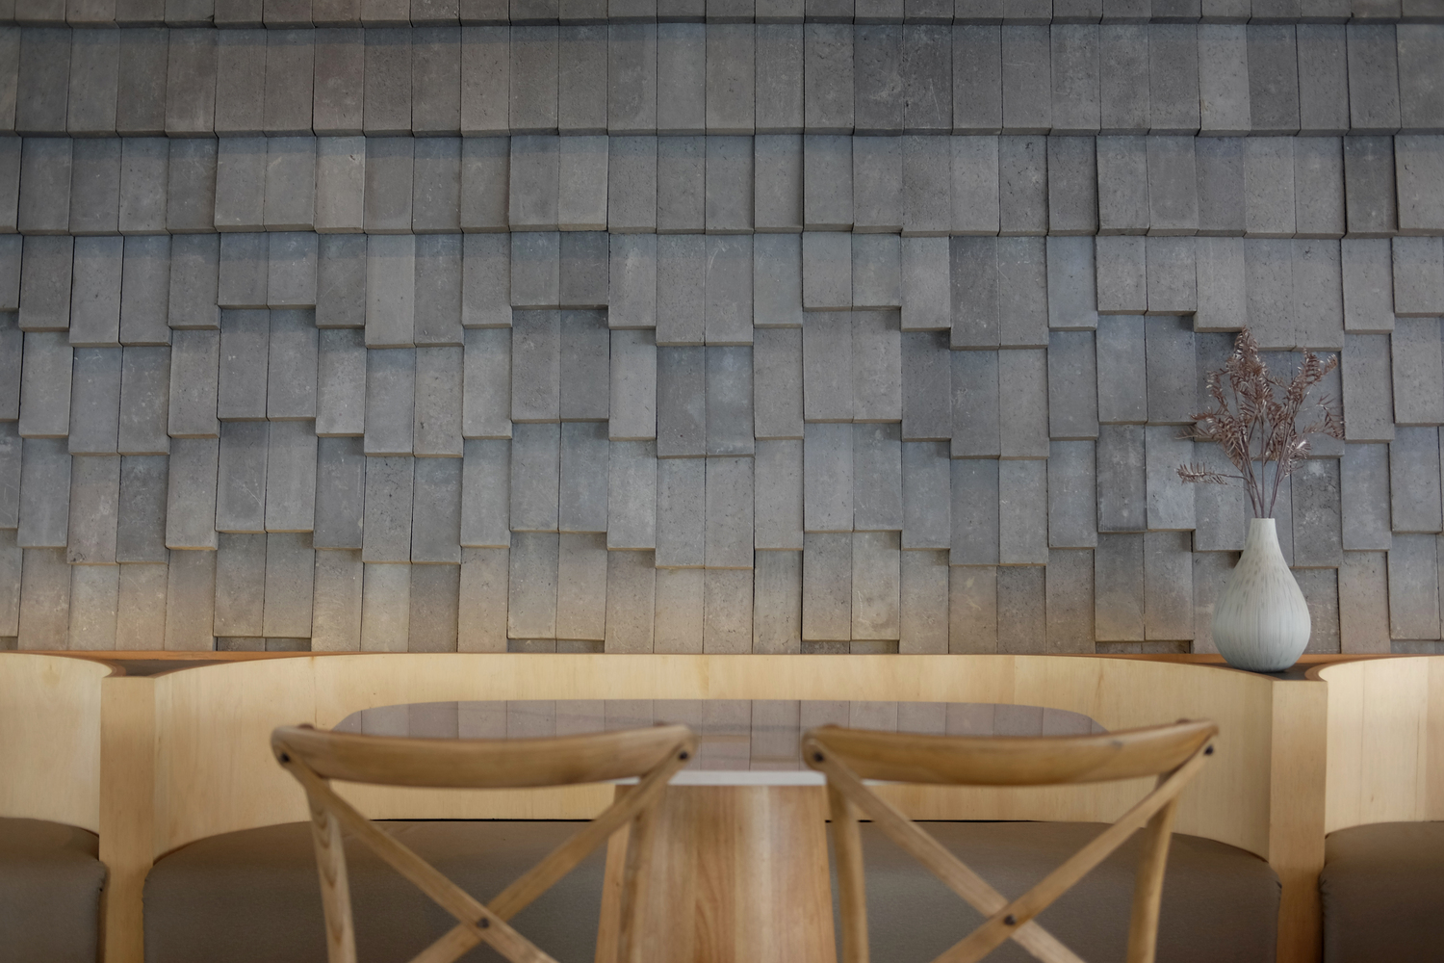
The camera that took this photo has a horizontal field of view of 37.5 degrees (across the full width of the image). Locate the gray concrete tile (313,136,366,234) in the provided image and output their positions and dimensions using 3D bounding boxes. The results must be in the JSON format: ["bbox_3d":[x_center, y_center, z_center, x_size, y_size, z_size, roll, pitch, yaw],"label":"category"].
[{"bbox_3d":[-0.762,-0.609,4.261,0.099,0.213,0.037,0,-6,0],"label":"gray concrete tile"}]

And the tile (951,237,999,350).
[{"bbox_3d":[0.514,-0.394,4.358,0.099,0.230,0.043,0,-7,1],"label":"tile"}]

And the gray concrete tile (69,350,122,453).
[{"bbox_3d":[-1.227,-0.160,4.181,0.096,0.215,0.040,0,-7,0],"label":"gray concrete tile"}]

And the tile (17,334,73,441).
[{"bbox_3d":[-1.375,-0.209,4.357,0.099,0.240,0.042,0,-9,0],"label":"tile"}]

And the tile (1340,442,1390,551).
[{"bbox_3d":[1.283,0.026,4.261,0.099,0.225,0.037,0,-6,0],"label":"tile"}]

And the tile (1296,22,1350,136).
[{"bbox_3d":[1.171,-0.784,4.159,0.095,0.215,0.043,0,-9,0],"label":"tile"}]

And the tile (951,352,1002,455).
[{"bbox_3d":[0.519,-0.162,4.380,0.100,0.222,0.044,0,-6,0],"label":"tile"}]

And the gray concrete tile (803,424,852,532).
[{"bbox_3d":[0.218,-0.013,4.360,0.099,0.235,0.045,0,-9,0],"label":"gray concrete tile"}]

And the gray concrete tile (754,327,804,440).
[{"bbox_3d":[0.112,-0.189,4.179,0.095,0.215,0.043,0,-9,0],"label":"gray concrete tile"}]

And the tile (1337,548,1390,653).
[{"bbox_3d":[1.278,0.245,4.255,0.100,0.219,0.050,0,-7,1],"label":"tile"}]

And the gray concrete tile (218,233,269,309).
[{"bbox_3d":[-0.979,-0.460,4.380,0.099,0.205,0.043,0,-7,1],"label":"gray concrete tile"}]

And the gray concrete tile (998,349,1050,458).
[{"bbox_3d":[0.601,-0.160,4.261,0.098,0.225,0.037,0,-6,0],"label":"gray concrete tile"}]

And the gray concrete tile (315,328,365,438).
[{"bbox_3d":[-0.784,-0.201,4.391,0.100,0.222,0.044,0,-6,0],"label":"gray concrete tile"}]

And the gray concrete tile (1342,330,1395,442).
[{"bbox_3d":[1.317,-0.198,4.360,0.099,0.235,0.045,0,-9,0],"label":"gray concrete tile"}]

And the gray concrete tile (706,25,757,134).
[{"bbox_3d":[0.018,-0.805,4.255,0.097,0.218,0.050,0,-7,1],"label":"gray concrete tile"}]

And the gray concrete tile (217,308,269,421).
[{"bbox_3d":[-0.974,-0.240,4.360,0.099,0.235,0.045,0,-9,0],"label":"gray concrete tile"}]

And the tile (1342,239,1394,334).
[{"bbox_3d":[1.314,-0.410,4.349,0.099,0.215,0.042,0,-9,0],"label":"tile"}]

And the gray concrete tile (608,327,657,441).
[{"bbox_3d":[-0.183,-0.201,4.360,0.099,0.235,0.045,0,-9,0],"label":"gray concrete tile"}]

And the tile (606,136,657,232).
[{"bbox_3d":[-0.181,-0.620,4.356,0.099,0.215,0.043,0,-7,1],"label":"tile"}]

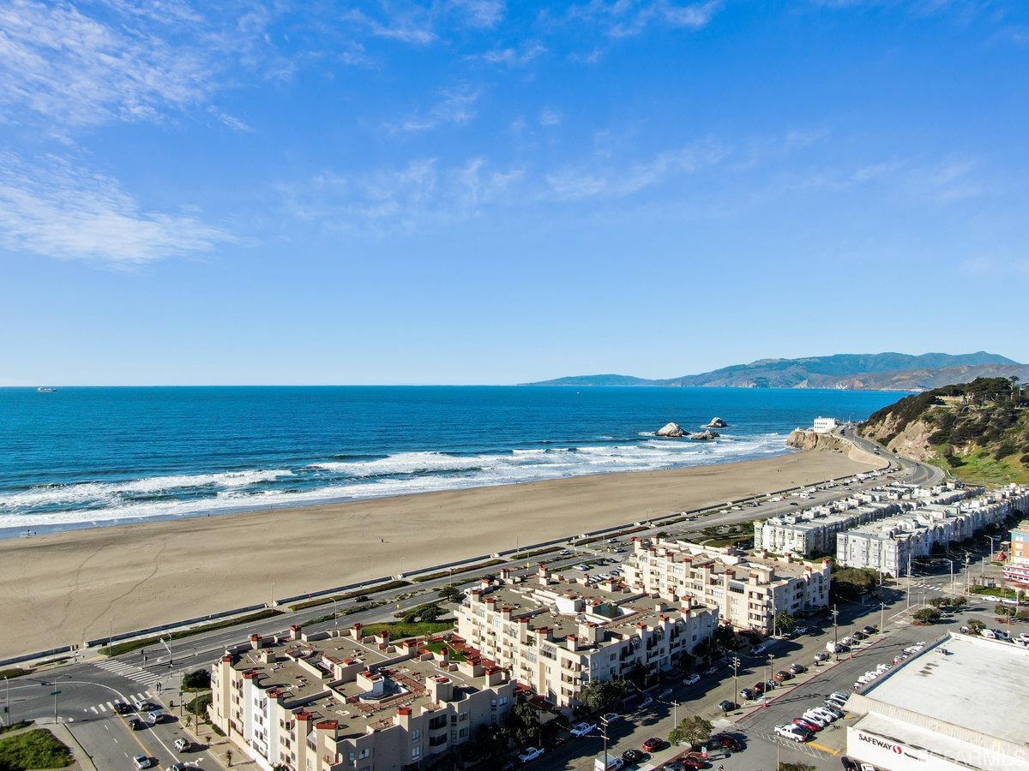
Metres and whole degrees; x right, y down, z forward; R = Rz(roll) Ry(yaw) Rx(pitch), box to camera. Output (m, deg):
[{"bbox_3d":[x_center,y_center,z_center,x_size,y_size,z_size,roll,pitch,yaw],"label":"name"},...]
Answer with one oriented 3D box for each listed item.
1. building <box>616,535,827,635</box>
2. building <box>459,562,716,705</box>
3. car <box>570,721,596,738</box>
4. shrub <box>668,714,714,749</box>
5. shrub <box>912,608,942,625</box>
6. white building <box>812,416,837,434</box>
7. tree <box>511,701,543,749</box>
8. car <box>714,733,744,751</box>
[{"bbox_3d":[63.825,58.957,221.003,39.500,14.600,52.000,0,0,-42],"label":"building"},{"bbox_3d":[14.232,59.105,176.846,45.500,14.600,52.500,0,0,-42],"label":"building"},{"bbox_3d":[13.171,65.723,135.956,5.200,1.650,1.850,0,0,-42],"label":"car"},{"bbox_3d":[32.295,63.959,131.069,7.300,5.100,7.800,0,0,0],"label":"shrub"},{"bbox_3d":[114.670,64.234,197.937,6.400,4.200,6.800,0,0,-42],"label":"shrub"},{"bbox_3d":[370.113,48.120,851.822,25.000,17.500,25.000,0,0,30],"label":"white building"},{"bbox_3d":[2.066,62.855,132.227,5.500,7.300,6.000,0,0,0],"label":"tree"},{"bbox_3d":[39.485,65.809,131.145,1.820,1.500,4.700,0,0,-42],"label":"car"}]

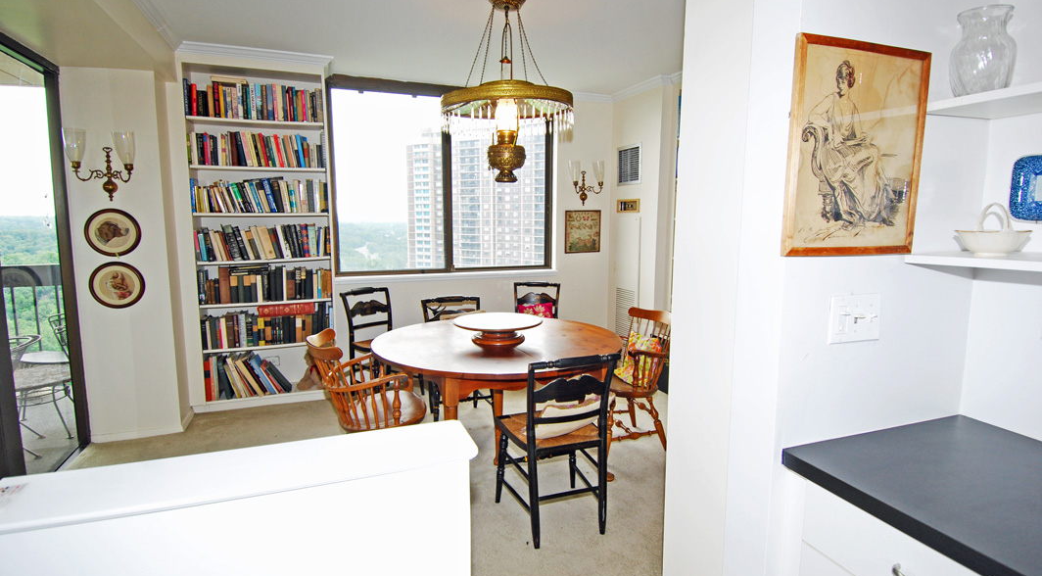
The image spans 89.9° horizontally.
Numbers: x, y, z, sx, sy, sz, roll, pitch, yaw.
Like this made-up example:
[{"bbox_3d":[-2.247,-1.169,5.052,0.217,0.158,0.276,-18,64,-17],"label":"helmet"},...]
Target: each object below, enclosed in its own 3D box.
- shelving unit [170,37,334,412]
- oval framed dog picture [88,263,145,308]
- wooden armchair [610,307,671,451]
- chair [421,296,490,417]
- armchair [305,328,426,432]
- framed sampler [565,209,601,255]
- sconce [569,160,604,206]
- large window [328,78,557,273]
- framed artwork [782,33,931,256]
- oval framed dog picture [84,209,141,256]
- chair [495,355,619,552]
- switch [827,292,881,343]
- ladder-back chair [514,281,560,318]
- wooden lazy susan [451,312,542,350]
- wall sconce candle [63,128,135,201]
[{"bbox_3d":[-1.970,-0.403,4.019,1.040,2.620,0.330,-2,7,-19],"label":"shelving unit"},{"bbox_3d":[-2.383,-0.014,3.085,0.277,0.279,0.024,-3,7,-20],"label":"oval framed dog picture"},{"bbox_3d":[0.640,0.572,3.331,0.570,0.850,0.560,-2,7,-14],"label":"wooden armchair"},{"bbox_3d":[-0.437,0.530,3.699,0.450,0.845,0.490,-2,7,-19],"label":"chair"},{"bbox_3d":[-0.781,0.652,2.676,0.570,0.850,0.560,-4,8,-27],"label":"armchair"},{"bbox_3d":[0.572,-0.512,4.785,0.366,0.389,0.024,-3,7,-20],"label":"framed sampler"},{"bbox_3d":[0.628,-1.008,5.074,0.376,0.416,0.180,-2,7,-19],"label":"sconce"},{"bbox_3d":[-0.628,-0.951,4.631,1.980,1.640,0.100,-2,7,-19],"label":"large window"},{"bbox_3d":[0.745,-0.302,1.159,0.400,0.462,0.025,-2,7,-19],"label":"framed artwork"},{"bbox_3d":[-2.381,-0.321,3.048,0.277,0.281,0.024,-3,7,-20],"label":"oval framed dog picture"},{"bbox_3d":[0.142,0.630,2.265,0.440,0.806,0.525,-2,7,-19],"label":"chair"},{"bbox_3d":[0.793,0.074,1.228,0.162,0.114,0.018,-2,7,-19],"label":"switch"},{"bbox_3d":[0.104,0.382,4.310,0.440,0.810,0.520,1,7,9],"label":"ladder-back chair"},{"bbox_3d":[-0.126,0.245,2.787,0.485,0.140,0.485,-2,7,-19],"label":"wooden lazy susan"},{"bbox_3d":[-2.341,-0.682,2.939,0.357,0.382,0.174,-3,7,-20],"label":"wall sconce candle"}]

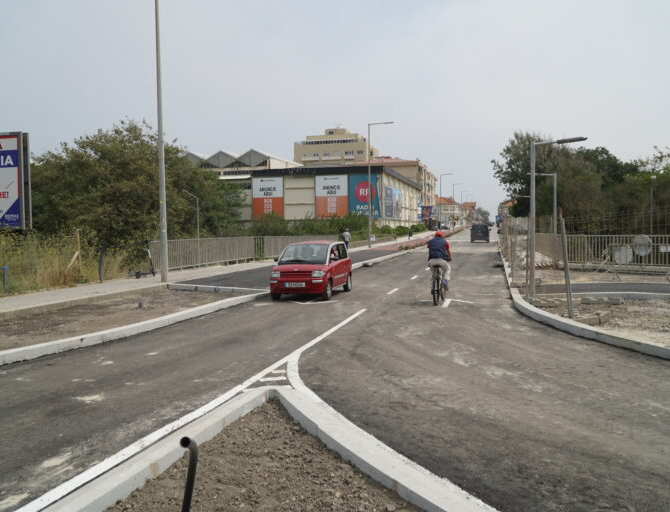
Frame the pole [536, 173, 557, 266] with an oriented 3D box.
[{"bbox_3d":[8.510,-1.533,23.654,1.250,3.950,0.200,0,3,16],"label":"pole"}]

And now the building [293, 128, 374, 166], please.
[{"bbox_3d":[0.797,-20.853,161.537,20.500,28.570,15.500,0,3,16],"label":"building"}]

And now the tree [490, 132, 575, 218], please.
[{"bbox_3d":[19.831,-7.010,57.736,8.200,11.242,7.800,0,3,16],"label":"tree"}]

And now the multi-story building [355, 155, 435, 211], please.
[{"bbox_3d":[16.734,-14.821,153.459,16.500,17.200,45.000,0,3,16],"label":"multi-story building"}]

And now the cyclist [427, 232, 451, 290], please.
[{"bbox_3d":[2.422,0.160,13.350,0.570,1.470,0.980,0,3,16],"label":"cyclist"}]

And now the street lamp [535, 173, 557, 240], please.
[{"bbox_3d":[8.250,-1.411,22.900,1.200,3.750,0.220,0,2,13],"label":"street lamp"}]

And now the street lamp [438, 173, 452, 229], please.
[{"bbox_3d":[20.433,-9.929,105.501,2.150,10.100,0.280,0,3,16],"label":"street lamp"}]

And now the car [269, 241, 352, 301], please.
[{"bbox_3d":[-0.507,0.326,14.767,1.450,1.420,2.750,0,3,16],"label":"car"}]

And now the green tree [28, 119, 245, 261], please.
[{"bbox_3d":[-10.029,-3.116,28.836,9.800,7.004,8.200,0,3,16],"label":"green tree"}]

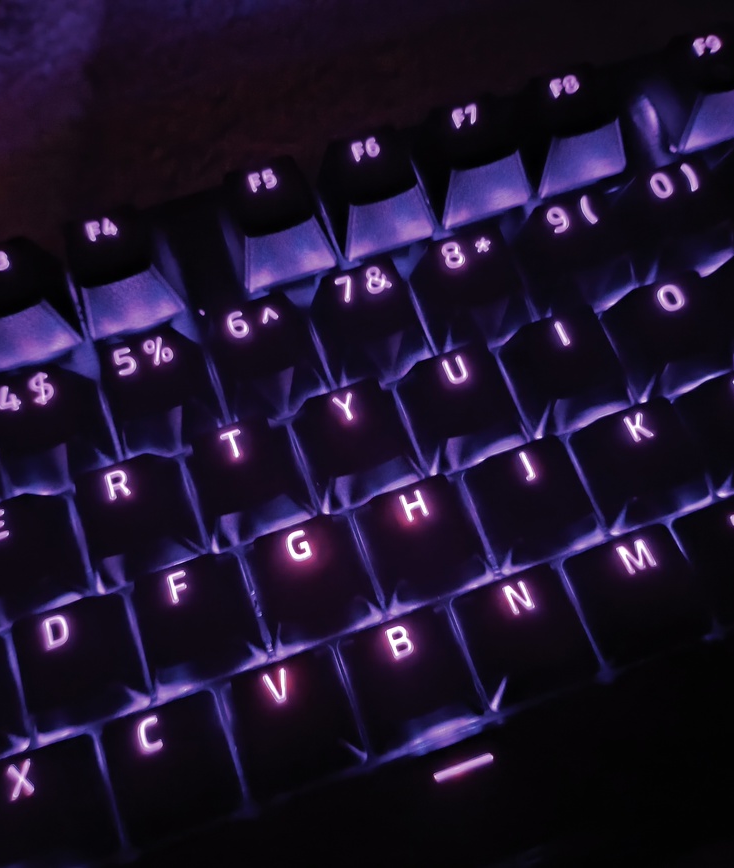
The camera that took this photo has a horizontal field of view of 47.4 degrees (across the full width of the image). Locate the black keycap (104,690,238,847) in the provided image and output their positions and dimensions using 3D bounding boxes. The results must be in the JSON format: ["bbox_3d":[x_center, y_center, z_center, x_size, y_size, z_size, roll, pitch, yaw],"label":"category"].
[{"bbox_3d":[-0.030,0.049,0.123,0.018,0.009,0.018,-19,73,-5],"label":"black keycap"}]

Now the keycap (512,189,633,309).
[{"bbox_3d":[0.037,-0.031,0.146,0.018,0.011,0.018,-19,73,-5],"label":"keycap"}]

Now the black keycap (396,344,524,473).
[{"bbox_3d":[0.016,-0.006,0.139,0.018,0.009,0.018,-19,73,-5],"label":"black keycap"}]

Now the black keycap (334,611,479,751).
[{"bbox_3d":[0.006,0.036,0.125,0.018,0.009,0.018,-19,72,-6],"label":"black keycap"}]

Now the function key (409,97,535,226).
[{"bbox_3d":[0.019,-0.051,0.153,0.018,0.011,0.018,-19,73,-5],"label":"function key"}]

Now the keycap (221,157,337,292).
[{"bbox_3d":[-0.016,-0.038,0.148,0.018,0.011,0.018,-19,72,-6],"label":"keycap"}]

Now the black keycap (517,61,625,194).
[{"bbox_3d":[0.038,-0.057,0.154,0.018,0.011,0.018,-19,73,-5],"label":"black keycap"}]

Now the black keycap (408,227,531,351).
[{"bbox_3d":[0.019,-0.026,0.145,0.018,0.011,0.018,-19,72,-5],"label":"black keycap"}]

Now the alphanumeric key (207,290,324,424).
[{"bbox_3d":[-0.017,-0.014,0.141,0.018,0.011,0.018,-19,72,-5],"label":"alphanumeric key"}]

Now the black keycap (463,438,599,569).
[{"bbox_3d":[0.027,0.011,0.134,0.018,0.009,0.018,-19,73,-5],"label":"black keycap"}]

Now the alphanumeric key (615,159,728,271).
[{"bbox_3d":[0.055,-0.038,0.148,0.018,0.011,0.018,-19,73,-5],"label":"alphanumeric key"}]

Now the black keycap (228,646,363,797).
[{"bbox_3d":[-0.012,0.042,0.125,0.018,0.009,0.018,-19,73,-5],"label":"black keycap"}]

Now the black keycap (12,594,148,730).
[{"bbox_3d":[-0.045,0.035,0.128,0.018,0.008,0.018,-19,73,-5],"label":"black keycap"}]

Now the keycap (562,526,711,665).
[{"bbox_3d":[0.042,0.023,0.129,0.018,0.009,0.018,-19,72,-6],"label":"keycap"}]

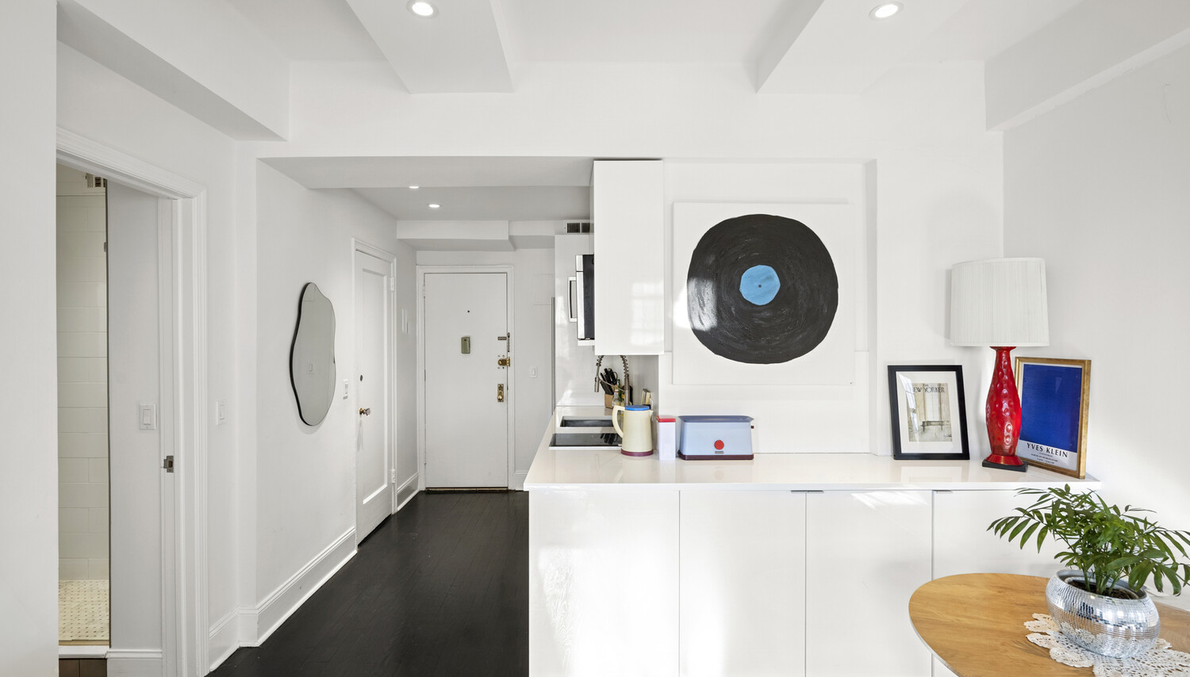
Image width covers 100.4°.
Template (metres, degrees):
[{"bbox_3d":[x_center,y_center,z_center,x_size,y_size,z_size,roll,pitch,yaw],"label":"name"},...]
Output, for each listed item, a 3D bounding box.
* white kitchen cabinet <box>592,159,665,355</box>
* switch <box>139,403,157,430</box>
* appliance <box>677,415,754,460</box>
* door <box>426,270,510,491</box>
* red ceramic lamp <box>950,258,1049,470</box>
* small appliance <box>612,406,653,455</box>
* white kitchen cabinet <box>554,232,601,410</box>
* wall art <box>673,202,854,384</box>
[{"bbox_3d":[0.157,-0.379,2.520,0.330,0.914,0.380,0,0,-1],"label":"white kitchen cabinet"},{"bbox_3d":[-1.943,0.344,2.155,0.072,0.114,0.012,0,0,-1],"label":"switch"},{"bbox_3d":[0.592,0.485,2.418,0.362,0.188,0.150,0,0,-1],"label":"appliance"},{"bbox_3d":[-1.265,0.416,4.880,0.825,2.110,0.050,0,0,-1],"label":"door"},{"bbox_3d":[1.846,0.120,2.251,0.345,0.916,0.345,0,0,-1],"label":"red ceramic lamp"},{"bbox_3d":[0.195,0.463,2.502,0.207,0.232,0.160,0,0,-1],"label":"small appliance"},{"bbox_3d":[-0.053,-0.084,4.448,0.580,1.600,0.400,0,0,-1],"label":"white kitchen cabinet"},{"bbox_3d":[0.839,-0.223,2.465,0.900,0.900,0.035,0,0,-1],"label":"wall art"}]

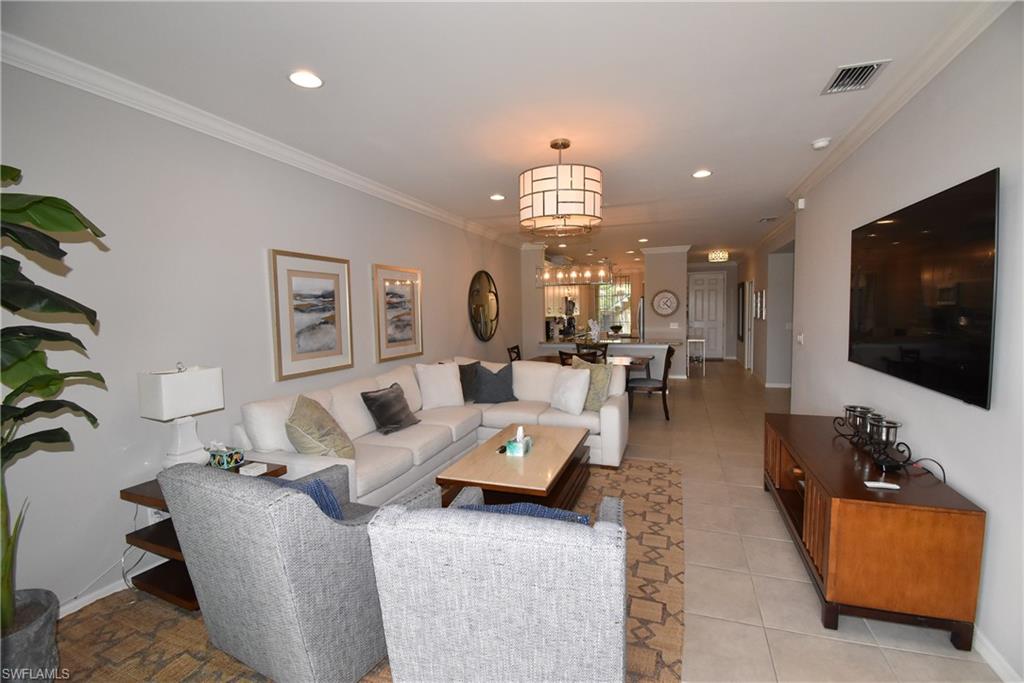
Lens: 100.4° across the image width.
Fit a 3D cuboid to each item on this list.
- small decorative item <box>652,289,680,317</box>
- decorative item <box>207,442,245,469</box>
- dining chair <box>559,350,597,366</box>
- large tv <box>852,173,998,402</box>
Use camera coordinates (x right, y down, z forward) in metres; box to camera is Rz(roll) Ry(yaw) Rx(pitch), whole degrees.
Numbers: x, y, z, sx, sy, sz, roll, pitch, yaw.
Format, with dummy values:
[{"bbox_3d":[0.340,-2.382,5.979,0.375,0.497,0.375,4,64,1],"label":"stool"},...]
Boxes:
[{"bbox_3d":[3.306,-0.816,9.222,0.544,0.564,0.050,0,4,22],"label":"small decorative item"},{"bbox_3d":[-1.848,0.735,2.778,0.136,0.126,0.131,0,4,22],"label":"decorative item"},{"bbox_3d":[0.978,0.596,5.992,0.490,0.960,0.580,1,5,26],"label":"dining chair"},{"bbox_3d":[2.375,-0.283,2.572,0.045,1.021,1.696,1,5,22],"label":"large tv"}]

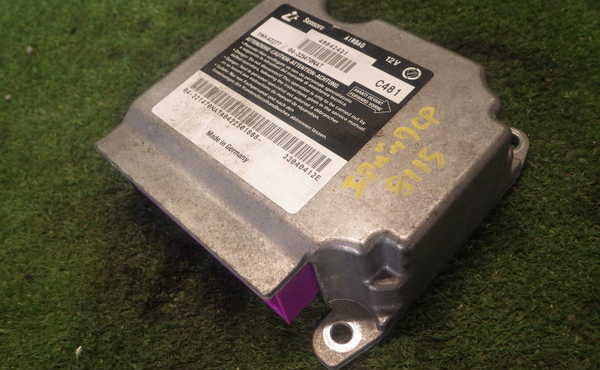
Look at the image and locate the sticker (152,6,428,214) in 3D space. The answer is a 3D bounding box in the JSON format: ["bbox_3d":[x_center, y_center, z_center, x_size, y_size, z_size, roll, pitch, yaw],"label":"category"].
[{"bbox_3d":[-0.004,-0.030,0.176,0.069,0.001,0.066,35,68,30],"label":"sticker"}]

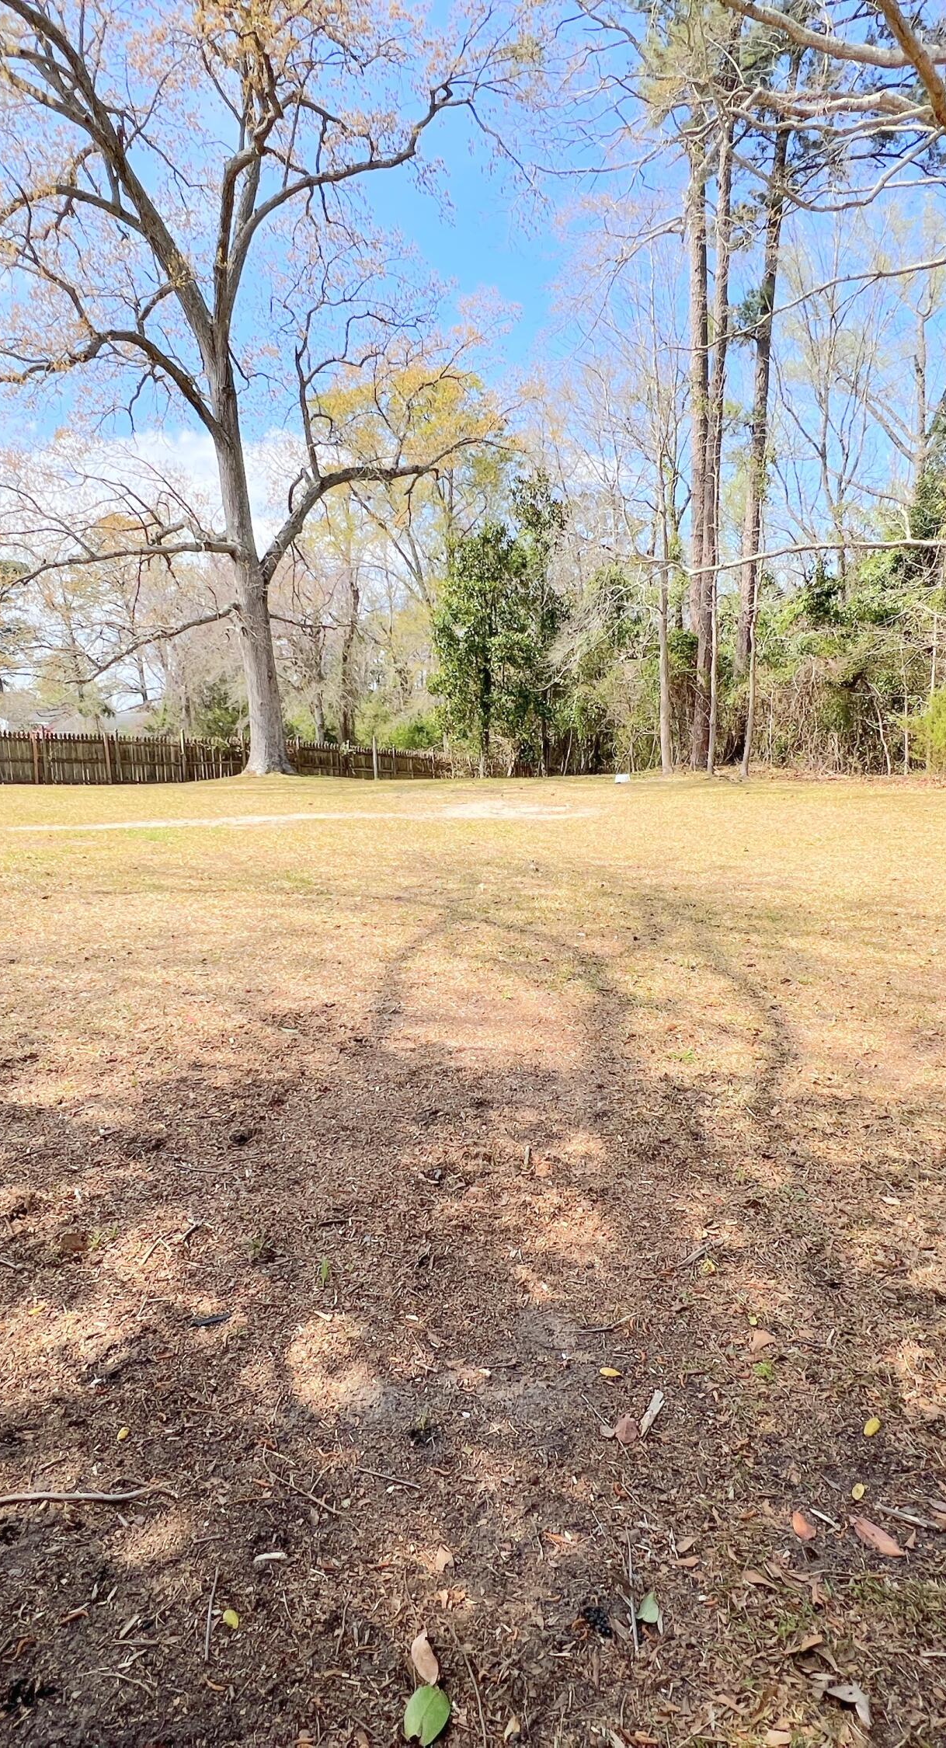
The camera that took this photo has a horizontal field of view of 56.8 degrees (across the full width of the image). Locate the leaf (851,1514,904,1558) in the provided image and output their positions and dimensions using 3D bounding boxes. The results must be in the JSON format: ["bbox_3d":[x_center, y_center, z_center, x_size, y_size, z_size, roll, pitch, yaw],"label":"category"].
[{"bbox_3d":[0.577,0.947,1.251,0.038,0.018,0.080,-7,10,-36],"label":"leaf"}]

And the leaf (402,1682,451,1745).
[{"bbox_3d":[-0.054,0.989,1.029,0.047,0.015,0.061,1,8,15],"label":"leaf"}]

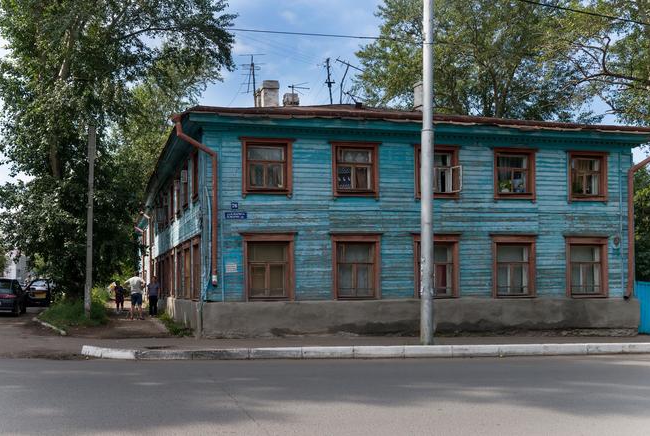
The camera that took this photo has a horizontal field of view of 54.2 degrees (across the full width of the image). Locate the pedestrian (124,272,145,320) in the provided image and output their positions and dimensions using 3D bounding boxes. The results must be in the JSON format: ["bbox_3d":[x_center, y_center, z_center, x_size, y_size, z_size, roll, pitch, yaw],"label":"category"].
[{"bbox_3d":[-7.150,2.958,23.900,0.780,1.750,0.420,0,-3,-6],"label":"pedestrian"}]

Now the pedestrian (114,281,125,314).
[{"bbox_3d":[-9.050,3.492,28.000,0.450,1.480,0.320,0,-3,0],"label":"pedestrian"}]

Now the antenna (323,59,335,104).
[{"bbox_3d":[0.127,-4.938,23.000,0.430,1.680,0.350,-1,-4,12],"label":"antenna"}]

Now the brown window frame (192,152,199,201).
[{"bbox_3d":[-3.768,-1.266,18.500,0.150,1.480,1.370,1,-4,-19],"label":"brown window frame"}]

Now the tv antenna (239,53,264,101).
[{"bbox_3d":[-2.636,-4.931,22.800,0.920,1.800,0.500,1,-4,-13],"label":"tv antenna"}]

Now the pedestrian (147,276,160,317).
[{"bbox_3d":[-7.005,3.202,26.000,0.520,1.630,0.320,0,-3,0],"label":"pedestrian"}]

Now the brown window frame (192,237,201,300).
[{"bbox_3d":[-3.714,1.443,18.350,0.150,1.820,1.450,1,-4,-19],"label":"brown window frame"}]

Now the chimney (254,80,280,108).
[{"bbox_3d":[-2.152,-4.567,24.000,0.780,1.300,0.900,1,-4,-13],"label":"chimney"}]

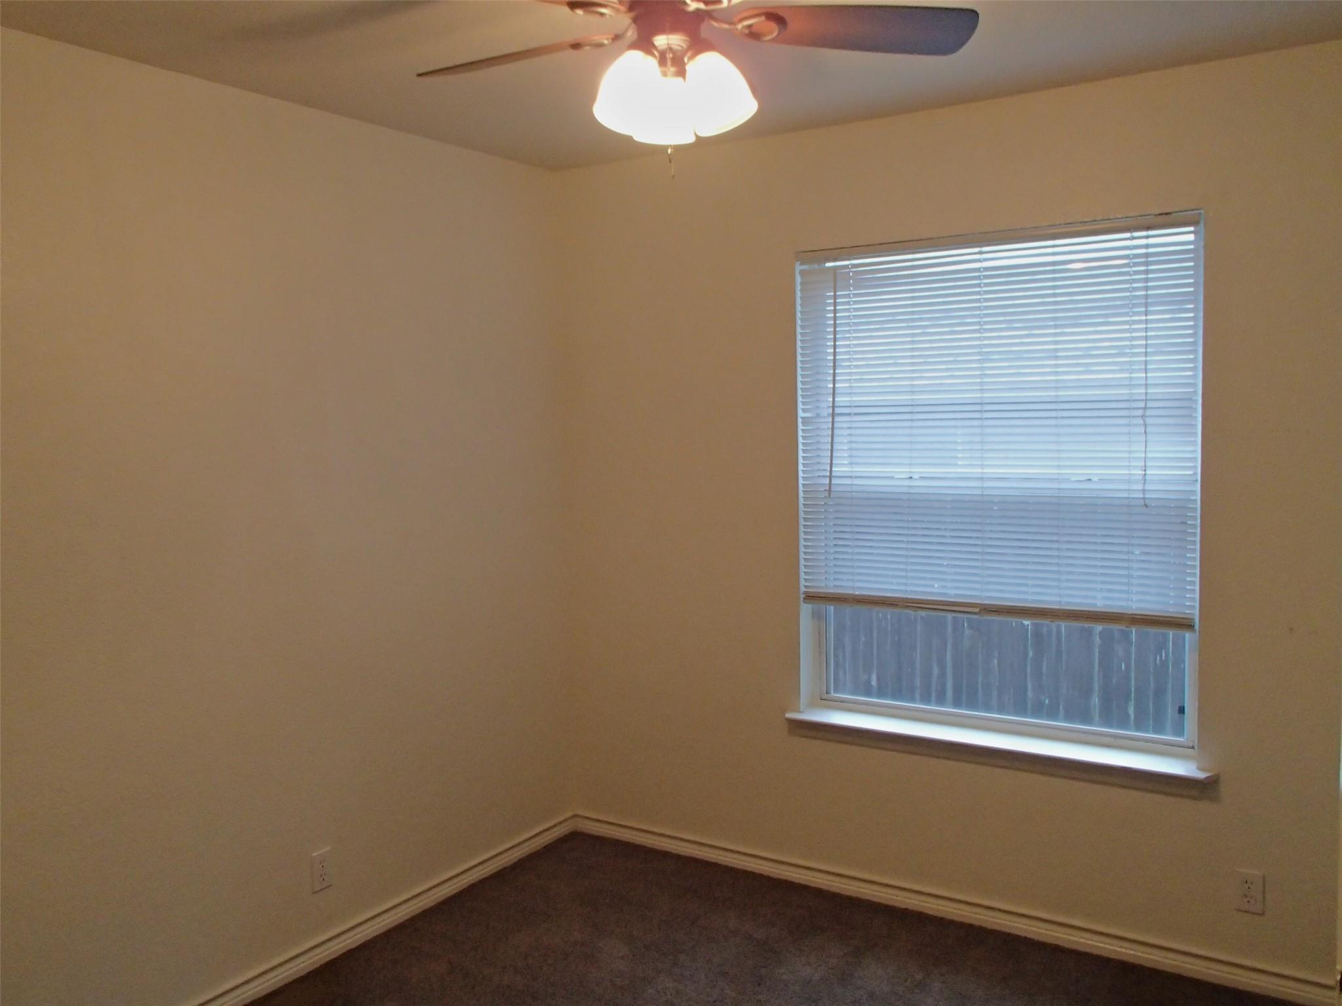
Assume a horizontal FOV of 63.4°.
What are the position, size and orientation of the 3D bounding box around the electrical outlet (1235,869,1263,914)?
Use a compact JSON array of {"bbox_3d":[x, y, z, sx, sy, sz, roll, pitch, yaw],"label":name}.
[{"bbox_3d":[1.541,1.035,2.888,0.071,0.114,0.010,2,6,33],"label":"electrical outlet"}]

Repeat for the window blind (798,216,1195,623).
[{"bbox_3d":[0.917,-0.221,3.205,1.170,1.122,0.040,2,6,33],"label":"window blind"}]

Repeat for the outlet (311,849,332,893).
[{"bbox_3d":[-1.011,1.068,3.149,0.010,0.114,0.071,2,6,33],"label":"outlet"}]

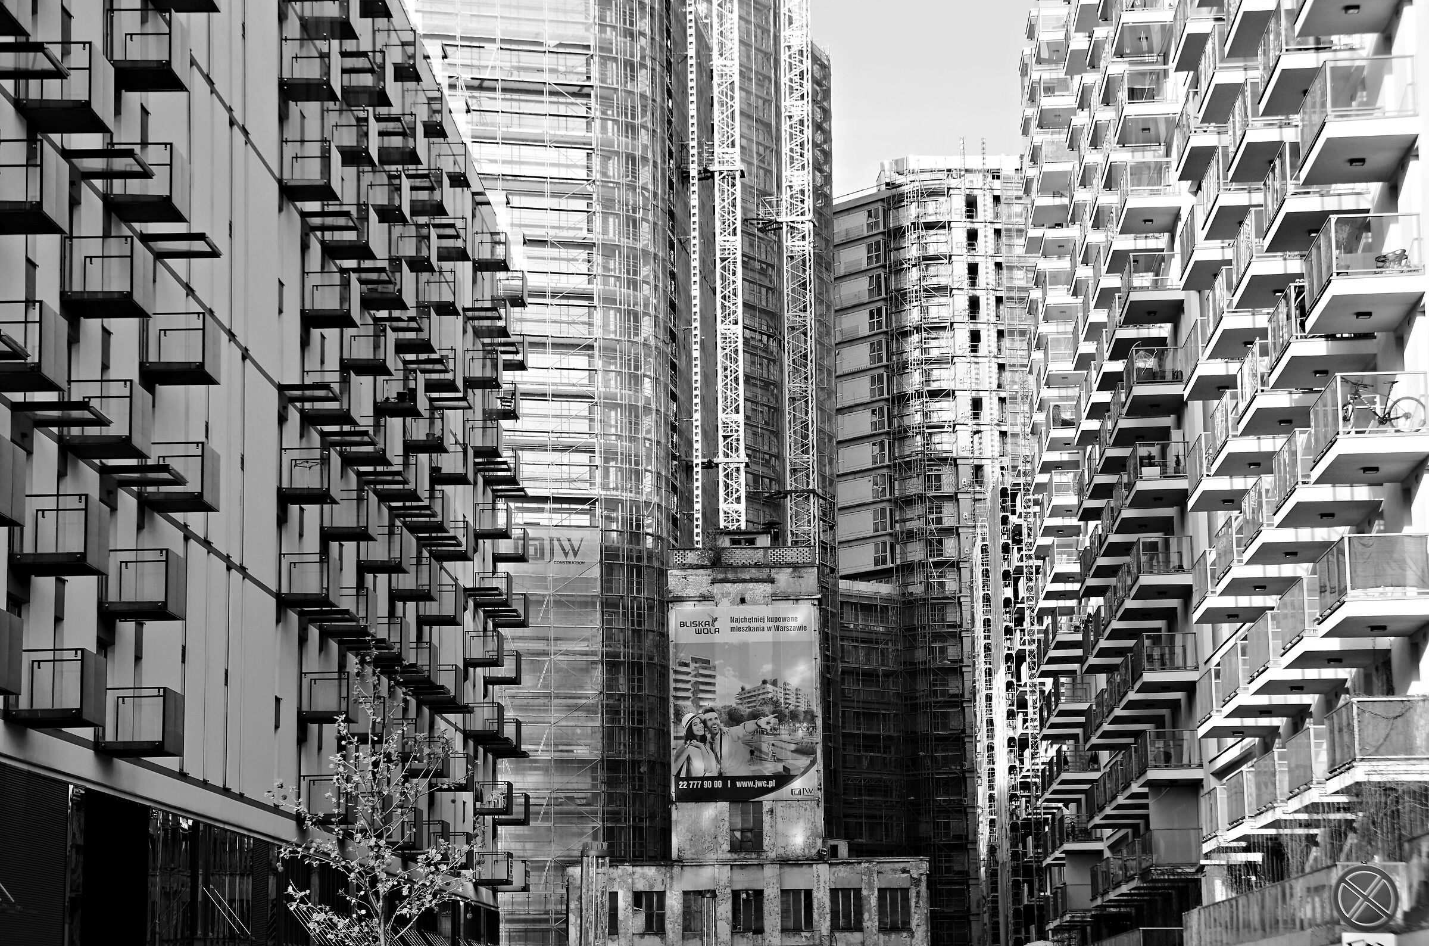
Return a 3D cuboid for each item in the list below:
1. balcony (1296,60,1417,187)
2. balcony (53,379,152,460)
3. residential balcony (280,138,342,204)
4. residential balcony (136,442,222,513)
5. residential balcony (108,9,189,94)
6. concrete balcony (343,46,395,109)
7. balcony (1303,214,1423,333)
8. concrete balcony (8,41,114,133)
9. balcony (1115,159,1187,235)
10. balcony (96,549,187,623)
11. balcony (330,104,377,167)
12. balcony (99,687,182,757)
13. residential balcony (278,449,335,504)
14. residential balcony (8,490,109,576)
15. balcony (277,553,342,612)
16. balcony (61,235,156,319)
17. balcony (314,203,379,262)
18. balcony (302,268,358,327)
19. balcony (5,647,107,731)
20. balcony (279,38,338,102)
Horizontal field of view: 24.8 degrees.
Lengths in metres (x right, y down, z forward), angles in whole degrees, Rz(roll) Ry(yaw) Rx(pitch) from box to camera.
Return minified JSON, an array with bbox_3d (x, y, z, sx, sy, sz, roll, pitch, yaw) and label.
[{"bbox_3d":[11.772,-6.392,59.632,1.613,1.412,3.615,-1,-9,3],"label":"balcony"},{"bbox_3d":[-11.926,-1.031,63.783,1.407,1.264,1.828,-1,-9,2],"label":"balcony"},{"bbox_3d":[-11.076,-8.264,89.350,1.420,1.265,1.747,-1,-9,3],"label":"residential balcony"},{"bbox_3d":[-11.611,0.114,70.689,1.420,1.265,1.747,-1,-9,3],"label":"residential balcony"},{"bbox_3d":[-11.911,-8.856,68.382,1.407,1.264,1.828,-1,-9,2],"label":"residential balcony"},{"bbox_3d":[-10.721,-12.135,100.425,1.420,1.265,1.747,-1,-9,3],"label":"concrete balcony"},{"bbox_3d":[11.659,-3.538,58.496,1.590,1.411,3.371,-1,-9,2],"label":"balcony"},{"bbox_3d":[-12.161,-7.192,61.003,1.420,1.265,1.747,-1,-9,3],"label":"concrete balcony"},{"bbox_3d":[13.214,-8.330,98.759,1.590,1.411,3.371,-1,-9,2],"label":"balcony"},{"bbox_3d":[-11.767,2.317,66.967,1.407,1.264,1.828,-1,-9,2],"label":"balcony"},{"bbox_3d":[-10.974,-10.061,98.047,1.407,1.264,1.828,-1,-9,2],"label":"balcony"},{"bbox_3d":[-11.733,5.121,66.531,1.407,1.264,1.828,-1,-9,2],"label":"balcony"},{"bbox_3d":[-10.985,0.120,88.304,1.420,1.265,1.747,-1,-9,3],"label":"residential balcony"},{"bbox_3d":[-12.055,1.170,59.985,1.420,1.265,1.747,-1,-9,3],"label":"residential balcony"},{"bbox_3d":[-10.950,2.922,87.862,1.420,1.265,1.747,-1,-9,3],"label":"balcony"},{"bbox_3d":[-11.961,-3.840,64.193,1.407,1.264,1.828,-1,-9,2],"label":"balcony"},{"bbox_3d":[-10.784,-7.110,96.301,1.420,1.265,1.747,-1,-9,3],"label":"balcony"},{"bbox_3d":[-11.026,-4.958,93.756,1.407,1.264,1.828,-1,-9,2],"label":"balcony"},{"bbox_3d":[-11.987,3.936,59.293,1.407,1.264,1.828,-1,-9,2],"label":"balcony"},{"bbox_3d":[-11.235,-11.189,90.550,1.407,1.264,1.828,-1,-9,2],"label":"balcony"}]

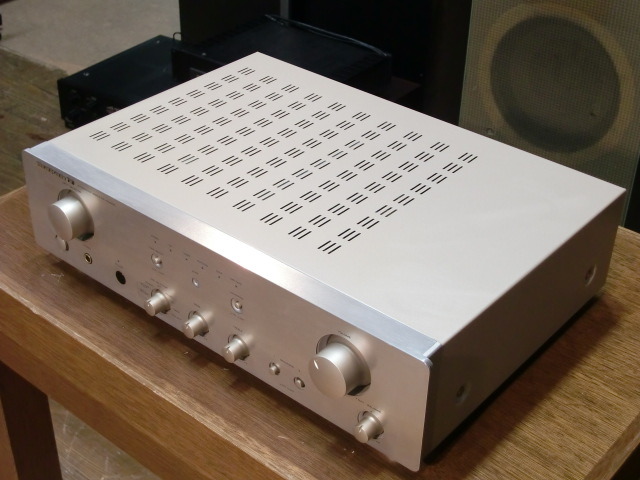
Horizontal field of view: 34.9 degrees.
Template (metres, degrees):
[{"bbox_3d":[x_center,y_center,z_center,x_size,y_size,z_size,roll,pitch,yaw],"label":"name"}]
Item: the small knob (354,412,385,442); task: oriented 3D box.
[{"bbox_3d":[0.035,0.140,0.754,0.015,0.015,0.016,26,41,32],"label":"small knob"}]

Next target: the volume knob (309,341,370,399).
[{"bbox_3d":[0.012,0.095,0.745,0.036,0.036,0.022,26,41,32],"label":"volume knob"}]

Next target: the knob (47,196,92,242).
[{"bbox_3d":[-0.224,-0.019,0.908,0.036,0.036,0.022,26,41,32],"label":"knob"}]

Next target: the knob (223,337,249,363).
[{"bbox_3d":[-0.069,0.090,0.827,0.015,0.015,0.016,26,41,32],"label":"knob"}]

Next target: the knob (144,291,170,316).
[{"bbox_3d":[-0.141,0.055,0.876,0.015,0.015,0.016,26,41,32],"label":"knob"}]

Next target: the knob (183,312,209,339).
[{"bbox_3d":[-0.105,0.073,0.851,0.015,0.015,0.016,26,41,32],"label":"knob"}]

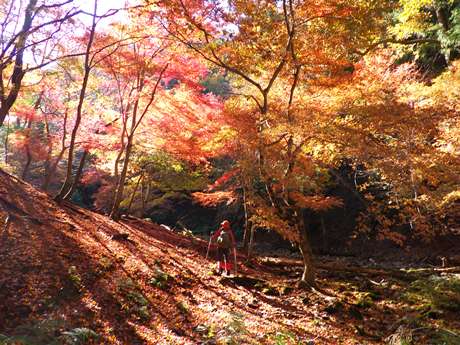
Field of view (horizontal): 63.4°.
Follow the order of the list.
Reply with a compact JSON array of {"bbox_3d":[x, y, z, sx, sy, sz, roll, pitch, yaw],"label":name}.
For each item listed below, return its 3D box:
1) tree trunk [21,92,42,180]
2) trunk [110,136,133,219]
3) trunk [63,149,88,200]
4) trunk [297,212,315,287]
[{"bbox_3d":[-10.136,-1.838,19.000,1.070,4.450,0.700,0,-2,0],"label":"tree trunk"},{"bbox_3d":[-4.520,0.250,15.500,0.870,3.460,0.600,0,-2,0],"label":"trunk"},{"bbox_3d":[-6.145,0.080,14.800,0.980,2.050,0.600,0,-2,0],"label":"trunk"},{"bbox_3d":[2.273,2.288,11.200,0.510,2.260,0.420,0,-2,0],"label":"trunk"}]

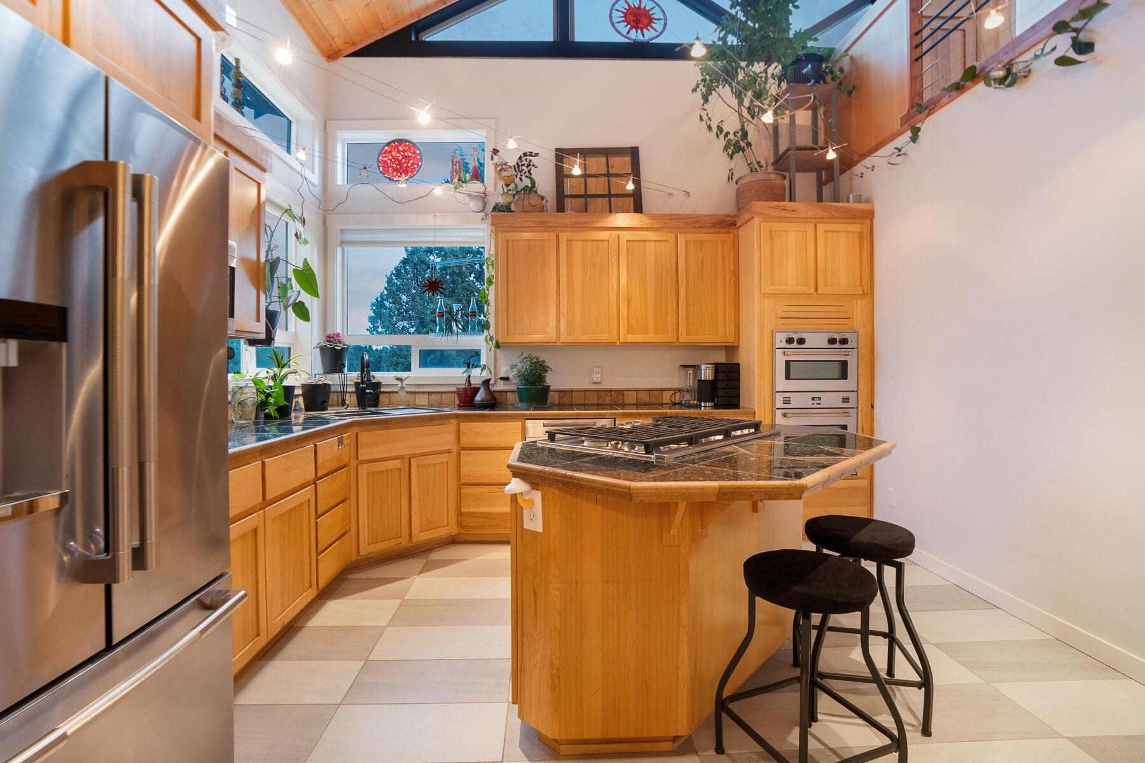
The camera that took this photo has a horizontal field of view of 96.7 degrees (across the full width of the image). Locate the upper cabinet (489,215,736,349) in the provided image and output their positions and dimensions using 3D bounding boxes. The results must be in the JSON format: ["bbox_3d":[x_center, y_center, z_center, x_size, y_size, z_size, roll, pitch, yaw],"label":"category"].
[{"bbox_3d":[0.306,-0.743,3.890,1.780,0.960,0.340,0,1,-2],"label":"upper cabinet"}]

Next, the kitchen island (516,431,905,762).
[{"bbox_3d":[0.501,0.686,1.855,1.015,0.932,1.561,1,2,43],"label":"kitchen island"}]

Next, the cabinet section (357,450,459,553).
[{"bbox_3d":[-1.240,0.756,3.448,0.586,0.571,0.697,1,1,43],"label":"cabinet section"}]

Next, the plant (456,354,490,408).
[{"bbox_3d":[-0.744,-0.003,3.810,0.250,0.400,0.220,0,1,-2],"label":"plant"}]

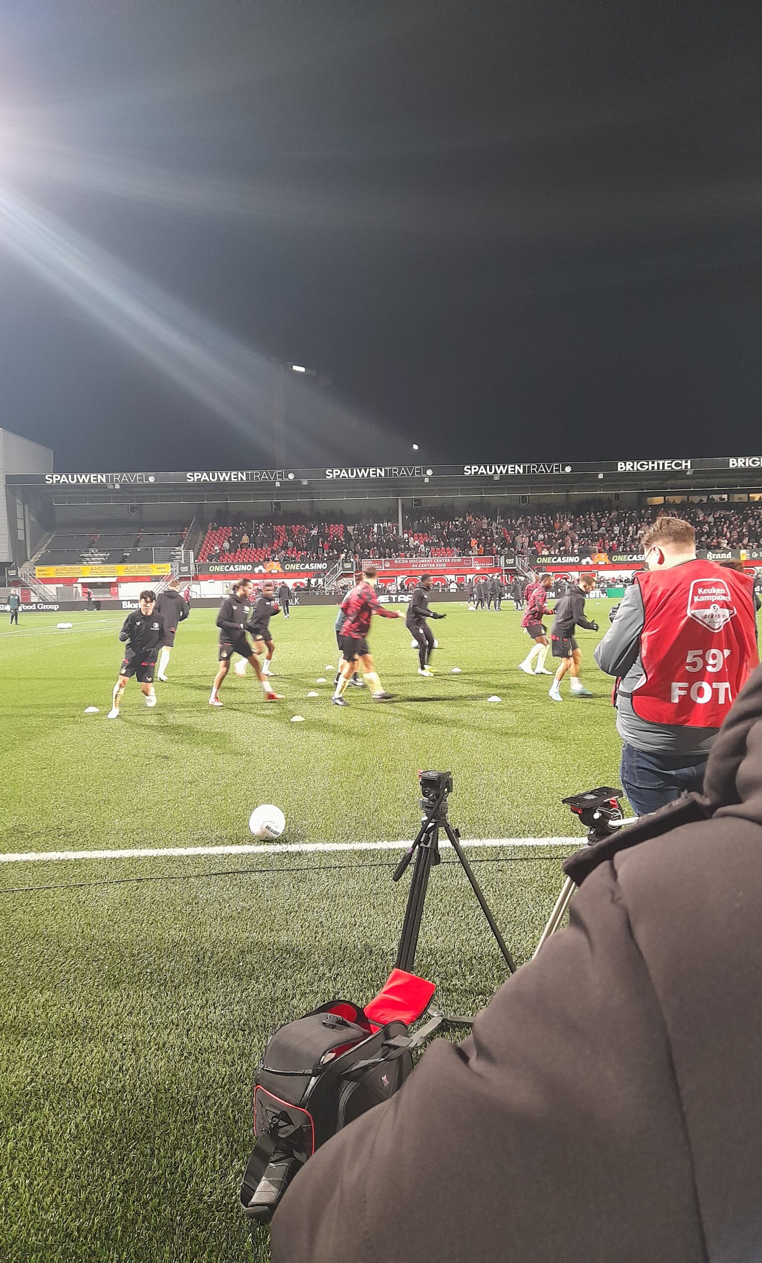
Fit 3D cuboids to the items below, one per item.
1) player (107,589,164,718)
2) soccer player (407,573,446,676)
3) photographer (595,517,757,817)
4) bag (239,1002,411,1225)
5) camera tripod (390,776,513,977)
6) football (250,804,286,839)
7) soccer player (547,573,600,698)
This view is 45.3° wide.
[{"bbox_3d":[-3.085,0.258,11.457,0.660,1.620,0.550,-2,3,-8],"label":"player"},{"bbox_3d":[0.772,-0.145,15.766,0.660,1.770,0.500,-1,3,5],"label":"soccer player"},{"bbox_3d":[1.172,0.466,3.632,0.620,1.840,0.500,-2,3,-17],"label":"photographer"},{"bbox_3d":[-0.098,1.303,2.624,0.270,0.340,0.430,1,4,38],"label":"bag"},{"bbox_3d":[0.244,0.968,3.297,0.520,0.920,0.540,-1,3,15],"label":"camera tripod"},{"bbox_3d":[-0.714,1.200,5.740,0.220,0.220,0.220,-1,3,0],"label":"football"},{"bbox_3d":[2.532,0.064,12.124,0.700,1.660,0.500,-2,3,-5],"label":"soccer player"}]

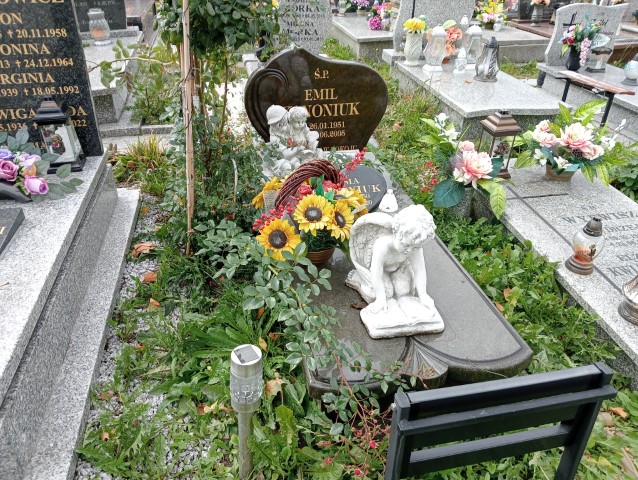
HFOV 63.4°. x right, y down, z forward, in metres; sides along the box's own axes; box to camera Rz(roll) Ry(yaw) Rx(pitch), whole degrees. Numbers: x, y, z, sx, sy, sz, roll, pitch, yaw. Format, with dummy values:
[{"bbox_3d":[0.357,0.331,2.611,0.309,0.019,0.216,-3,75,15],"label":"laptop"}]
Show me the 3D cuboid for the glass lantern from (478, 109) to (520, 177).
[{"bbox_3d":[1.020,-0.557,2.937,0.186,0.347,0.186,-5,31,-9],"label":"glass lantern"}]

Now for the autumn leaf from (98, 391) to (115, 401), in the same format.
[{"bbox_3d":[-0.719,0.526,1.749,0.052,0.020,0.038,-6,32,-9],"label":"autumn leaf"}]

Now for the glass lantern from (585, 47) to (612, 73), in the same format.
[{"bbox_3d":[2.579,-1.669,4.760,0.180,0.190,0.160,-5,31,-9],"label":"glass lantern"}]

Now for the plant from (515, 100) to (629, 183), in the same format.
[{"bbox_3d":[1.266,-0.494,2.667,0.560,0.400,0.360,-1,32,-1],"label":"plant"}]

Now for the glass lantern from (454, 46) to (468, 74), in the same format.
[{"bbox_3d":[1.254,-1.581,4.538,0.110,0.215,0.110,-5,31,-9],"label":"glass lantern"}]

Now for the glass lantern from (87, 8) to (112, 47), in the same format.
[{"bbox_3d":[-2.171,-2.123,5.138,0.200,0.300,0.200,-5,31,-9],"label":"glass lantern"}]

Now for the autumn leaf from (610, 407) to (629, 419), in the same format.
[{"bbox_3d":[0.979,0.558,1.679,0.035,0.022,0.058,-22,37,-32],"label":"autumn leaf"}]

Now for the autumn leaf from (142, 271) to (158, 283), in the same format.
[{"bbox_3d":[-0.833,0.180,2.555,0.078,0.031,0.072,-5,31,-9],"label":"autumn leaf"}]

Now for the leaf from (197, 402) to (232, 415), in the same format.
[{"bbox_3d":[-0.345,0.551,1.688,0.105,0.025,0.050,-6,32,-9],"label":"leaf"}]

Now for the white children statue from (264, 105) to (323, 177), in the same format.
[{"bbox_3d":[-0.131,-0.539,2.813,0.290,0.350,0.200,-11,33,-17],"label":"white children statue"}]

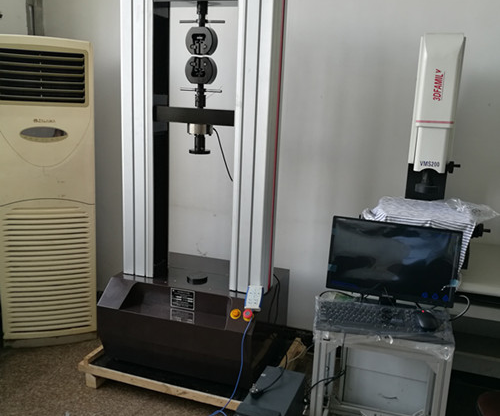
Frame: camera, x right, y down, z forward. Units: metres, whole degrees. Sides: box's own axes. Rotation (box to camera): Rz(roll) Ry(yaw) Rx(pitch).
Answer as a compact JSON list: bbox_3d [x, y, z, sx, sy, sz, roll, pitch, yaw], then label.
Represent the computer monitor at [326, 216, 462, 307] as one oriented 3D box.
[{"bbox_3d":[0.574,0.233,2.100,0.490,0.354,0.170,7,13,19],"label":"computer monitor"}]

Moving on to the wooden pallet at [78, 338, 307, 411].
[{"bbox_3d":[-0.266,0.827,2.780,0.999,0.145,0.725,7,13,19],"label":"wooden pallet"}]

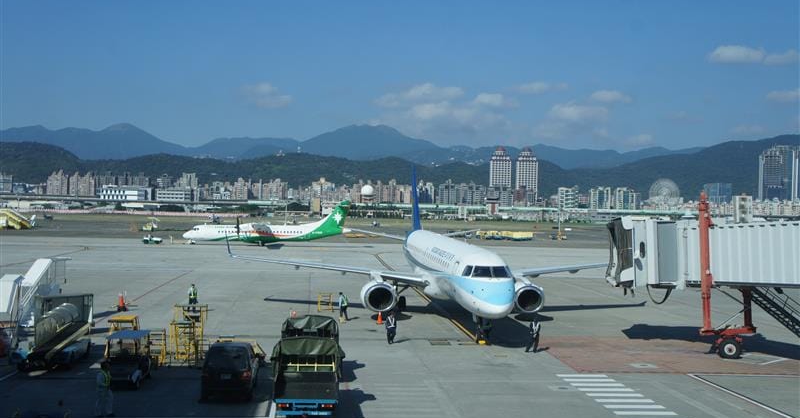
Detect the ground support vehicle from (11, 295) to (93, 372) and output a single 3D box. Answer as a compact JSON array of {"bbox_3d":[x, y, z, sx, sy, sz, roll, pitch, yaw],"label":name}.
[{"bbox_3d":[-14.871,5.189,38.000,2.100,2.500,5.500,1,0,0],"label":"ground support vehicle"}]

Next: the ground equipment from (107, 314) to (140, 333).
[{"bbox_3d":[-11.699,5.588,38.100,1.250,1.850,2.700,1,0,-5],"label":"ground equipment"}]

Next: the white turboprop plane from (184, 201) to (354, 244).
[{"bbox_3d":[-22.462,2.197,146.500,27.170,7.650,27.050,1,0,-12],"label":"white turboprop plane"}]

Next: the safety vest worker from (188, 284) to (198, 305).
[{"bbox_3d":[-13.054,5.627,56.003,0.550,1.720,0.420,1,0,0],"label":"safety vest worker"}]

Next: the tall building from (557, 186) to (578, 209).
[{"bbox_3d":[284.136,-12.489,1499.991,30.000,49.330,25.000,1,0,6],"label":"tall building"}]

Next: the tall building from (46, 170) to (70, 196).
[{"bbox_3d":[-653.380,-43.891,1700.000,40.000,61.000,28.000,1,0,-11],"label":"tall building"}]

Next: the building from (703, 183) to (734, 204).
[{"bbox_3d":[752.839,-20.073,2100.000,65.000,78.000,45.000,1,0,17],"label":"building"}]

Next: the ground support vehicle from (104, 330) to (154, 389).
[{"bbox_3d":[-10.073,5.602,33.303,1.320,1.920,3.100,1,0,-5],"label":"ground support vehicle"}]

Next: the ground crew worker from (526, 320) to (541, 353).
[{"bbox_3d":[6.442,6.115,42.796,0.600,1.630,0.500,1,0,21],"label":"ground crew worker"}]

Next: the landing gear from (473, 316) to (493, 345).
[{"bbox_3d":[4.163,6.143,44.911,0.800,1.450,0.850,1,0,-6],"label":"landing gear"}]

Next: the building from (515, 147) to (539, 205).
[{"bbox_3d":[223.298,-48.070,1549.975,36.000,117.809,34.000,1,0,6],"label":"building"}]

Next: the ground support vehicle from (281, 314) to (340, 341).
[{"bbox_3d":[-3.695,5.596,36.800,2.100,2.200,5.000,1,0,-6],"label":"ground support vehicle"}]

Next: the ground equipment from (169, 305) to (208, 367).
[{"bbox_3d":[-9.000,5.349,38.000,1.500,2.450,2.000,1,0,-5],"label":"ground equipment"}]

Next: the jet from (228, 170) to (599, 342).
[{"bbox_3d":[2.709,1.553,59.647,28.720,10.550,36.240,1,0,-6],"label":"jet"}]

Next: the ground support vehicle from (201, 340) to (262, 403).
[{"bbox_3d":[-6.105,5.738,32.803,1.750,1.820,4.600,1,0,-5],"label":"ground support vehicle"}]

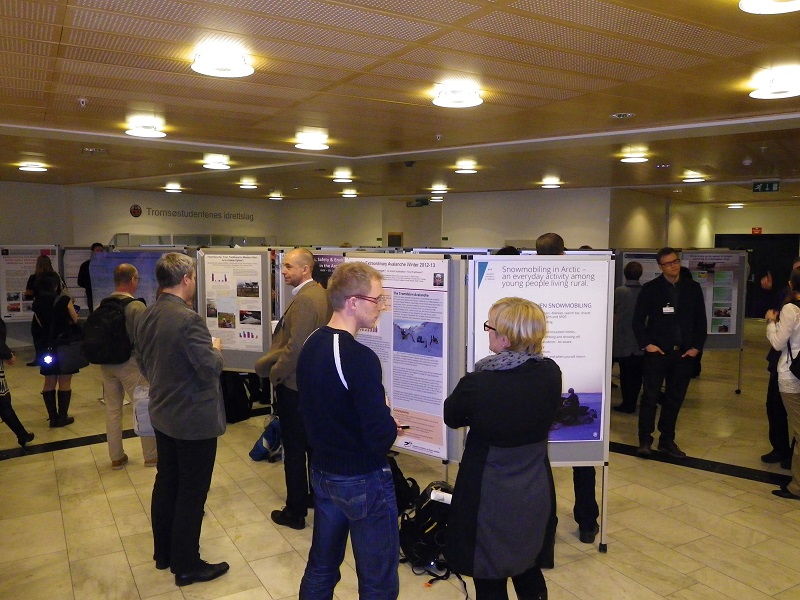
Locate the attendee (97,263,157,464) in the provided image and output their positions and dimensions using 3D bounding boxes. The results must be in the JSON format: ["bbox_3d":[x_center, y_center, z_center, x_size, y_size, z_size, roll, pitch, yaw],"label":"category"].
[{"bbox_3d":[-2.263,0.543,5.442,0.500,1.700,0.380,3,6,25],"label":"attendee"}]

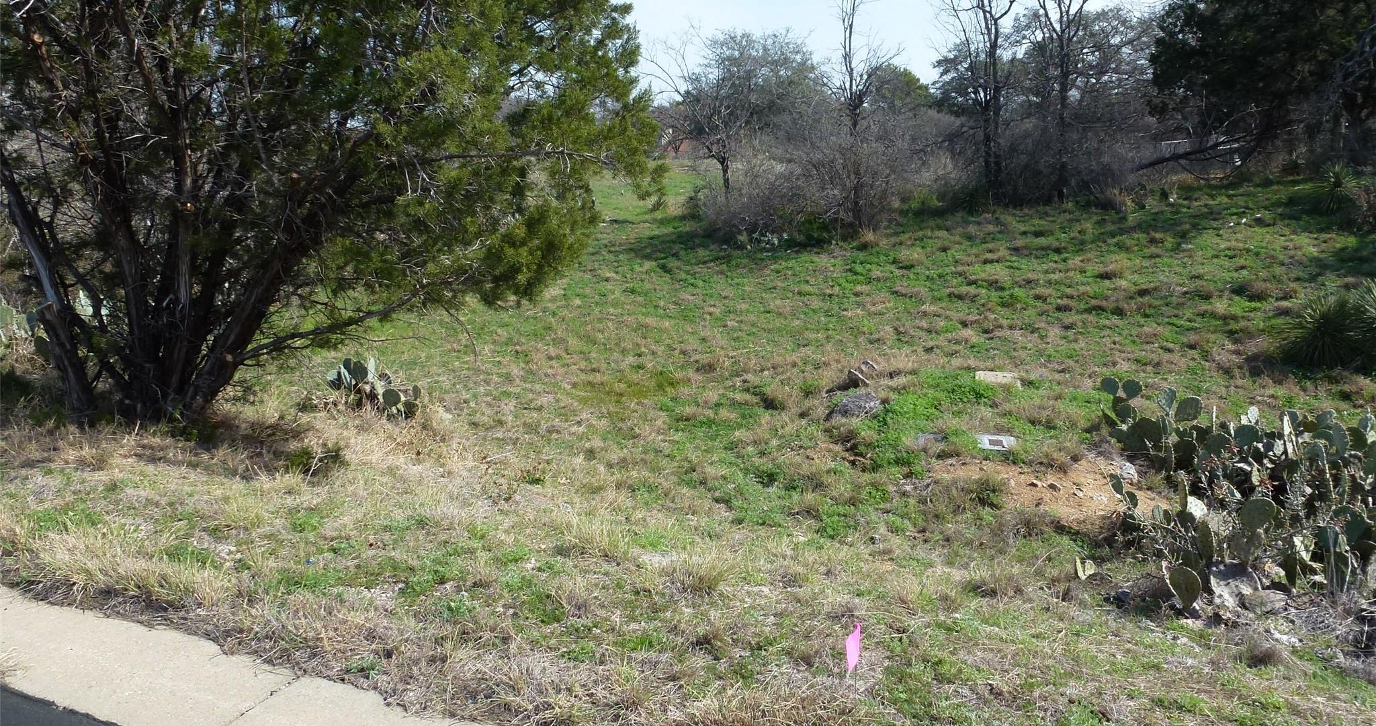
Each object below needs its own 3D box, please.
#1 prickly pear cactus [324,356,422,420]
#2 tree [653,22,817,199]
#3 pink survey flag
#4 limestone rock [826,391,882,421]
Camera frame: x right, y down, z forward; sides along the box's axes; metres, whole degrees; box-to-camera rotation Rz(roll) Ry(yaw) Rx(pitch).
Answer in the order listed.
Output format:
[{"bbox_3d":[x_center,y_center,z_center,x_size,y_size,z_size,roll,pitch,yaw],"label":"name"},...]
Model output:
[{"bbox_3d":[-2.283,0.180,6.903,0.700,0.411,0.560,0,12,0],"label":"prickly pear cactus"},{"bbox_3d":[1.162,-6.581,25.172,4.395,4.337,4.395,0,12,0],"label":"tree"},{"bbox_3d":[0.474,0.821,2.743,0.049,0.170,0.025,0,12,0],"label":"pink survey flag"},{"bbox_3d":[1.171,0.298,6.724,0.394,0.169,0.315,0,12,0],"label":"limestone rock"}]

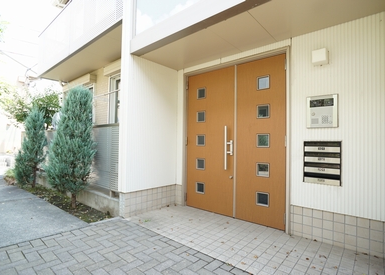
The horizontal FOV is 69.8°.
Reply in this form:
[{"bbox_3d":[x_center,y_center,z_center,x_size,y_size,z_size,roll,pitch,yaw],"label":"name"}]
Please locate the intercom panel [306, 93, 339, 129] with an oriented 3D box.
[{"bbox_3d":[1.344,-0.261,2.859,0.302,0.332,0.035,-1,-2,45],"label":"intercom panel"}]

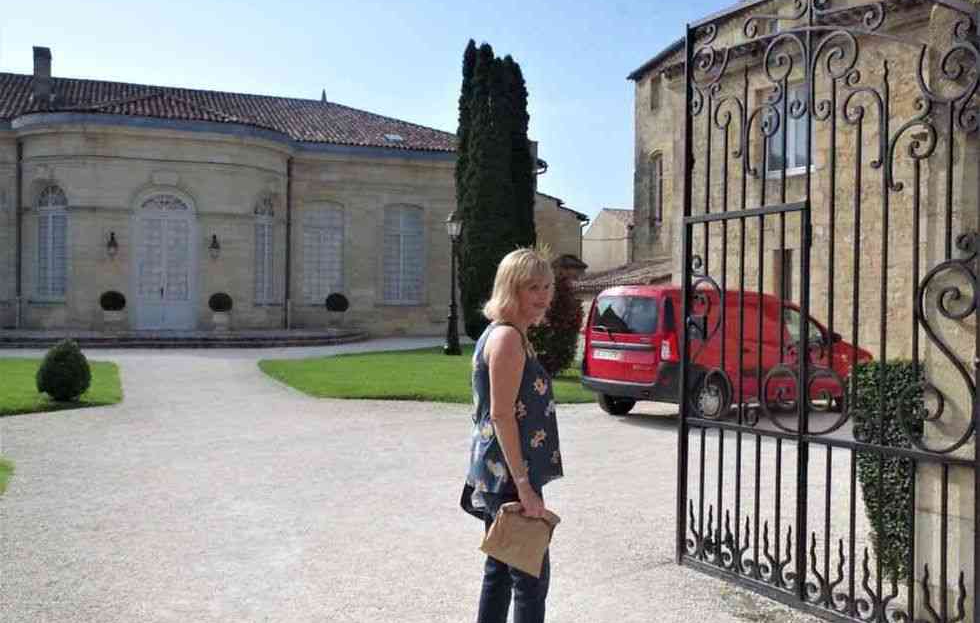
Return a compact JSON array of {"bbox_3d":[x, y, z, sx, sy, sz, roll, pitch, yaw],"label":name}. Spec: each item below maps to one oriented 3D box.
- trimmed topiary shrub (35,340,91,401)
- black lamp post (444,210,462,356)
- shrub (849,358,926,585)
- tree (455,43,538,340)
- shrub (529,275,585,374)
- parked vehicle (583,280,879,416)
[{"bbox_3d":[-5.874,0.814,12.750,0.770,0.860,0.770,1,1,0],"label":"trimmed topiary shrub"},{"bbox_3d":[-0.921,-0.732,23.300,0.450,3.700,0.450,1,1,0],"label":"black lamp post"},{"bbox_3d":[2.077,0.840,4.820,0.390,1.180,0.400,1,1,0],"label":"shrub"},{"bbox_3d":[0.238,-3.791,29.300,2.600,9.450,2.500,1,1,0],"label":"tree"},{"bbox_3d":[1.161,0.262,17.300,1.170,1.920,1.150,1,1,0],"label":"shrub"},{"bbox_3d":[3.294,0.513,12.252,4.450,1.640,1.760,0,1,-36],"label":"parked vehicle"}]

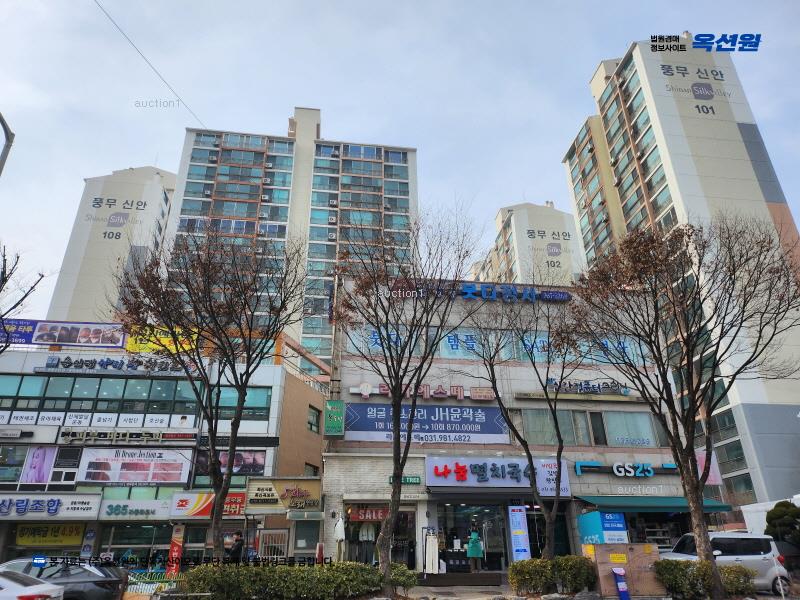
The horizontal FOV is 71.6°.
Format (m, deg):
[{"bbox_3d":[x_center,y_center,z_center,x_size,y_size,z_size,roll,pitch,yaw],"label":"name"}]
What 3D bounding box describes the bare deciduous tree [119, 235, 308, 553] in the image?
[{"bbox_3d":[-5.870,2.667,15.960,5.700,10.220,5.700,3,-26,-7],"label":"bare deciduous tree"}]

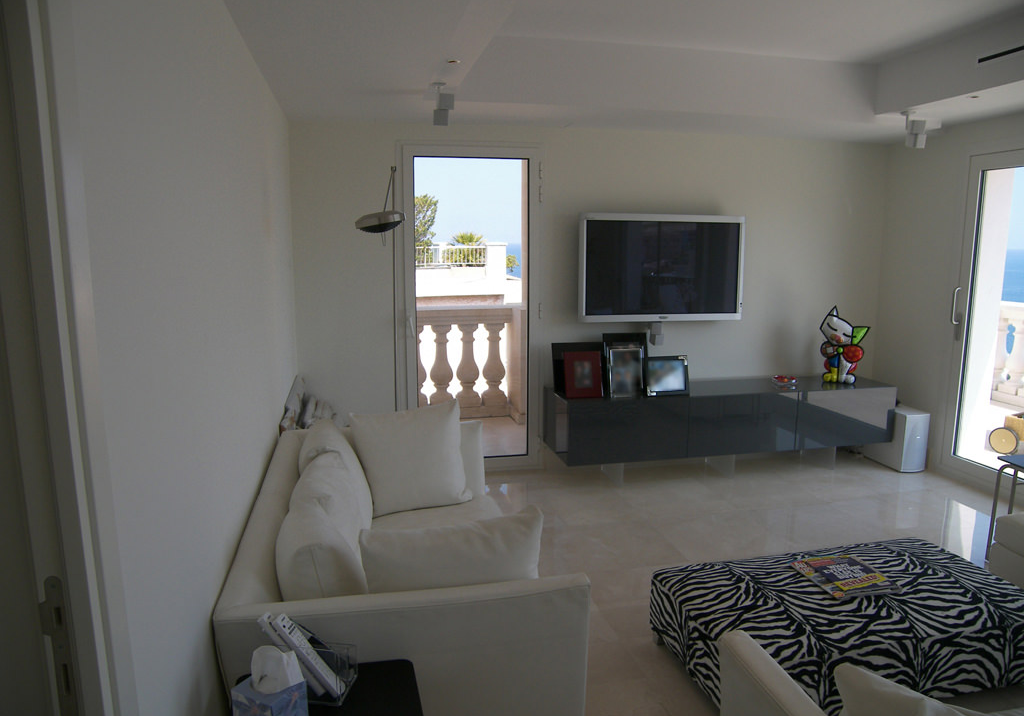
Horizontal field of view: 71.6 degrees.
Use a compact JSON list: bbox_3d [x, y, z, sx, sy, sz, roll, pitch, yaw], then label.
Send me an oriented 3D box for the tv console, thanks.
[{"bbox_3d":[1.454,0.400,4.929,2.392,0.398,0.491,-2,9,-13],"label":"tv console"}]

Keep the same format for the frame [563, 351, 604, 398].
[{"bbox_3d":[0.460,0.111,4.586,0.245,0.298,0.035,-2,-6,-13],"label":"frame"}]

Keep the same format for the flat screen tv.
[{"bbox_3d":[1.018,-0.606,4.814,1.162,0.708,0.090,-2,9,-13],"label":"flat screen tv"}]

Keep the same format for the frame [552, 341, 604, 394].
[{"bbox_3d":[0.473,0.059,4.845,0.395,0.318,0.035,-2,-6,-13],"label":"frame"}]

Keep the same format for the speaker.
[{"bbox_3d":[2.802,0.574,5.180,0.195,0.408,0.418,-2,9,-12],"label":"speaker"}]

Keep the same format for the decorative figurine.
[{"bbox_3d":[2.383,-0.098,5.080,0.315,0.544,0.220,5,10,28],"label":"decorative figurine"}]

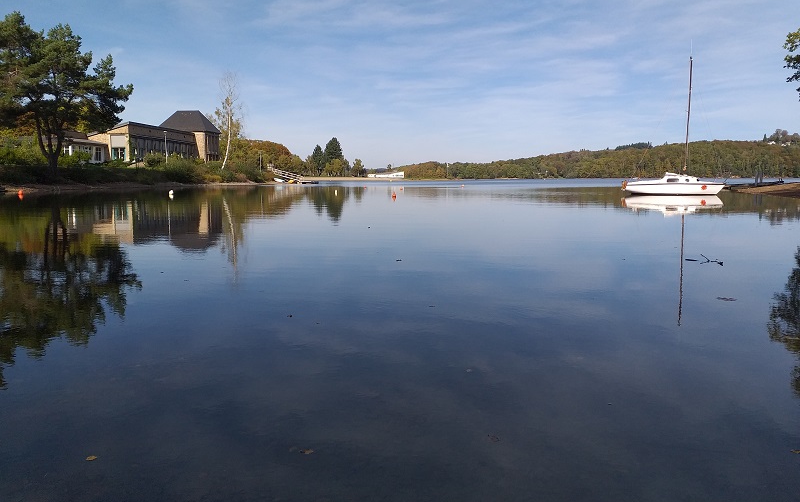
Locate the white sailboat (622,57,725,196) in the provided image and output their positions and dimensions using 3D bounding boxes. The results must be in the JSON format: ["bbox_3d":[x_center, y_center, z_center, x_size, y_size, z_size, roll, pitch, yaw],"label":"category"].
[{"bbox_3d":[16.492,-7.299,37.483,5.750,8.200,2.100,2,7,18],"label":"white sailboat"}]

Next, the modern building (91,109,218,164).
[{"bbox_3d":[-48.527,-23.557,126.581,11.500,12.200,34.800,1,7,7],"label":"modern building"}]

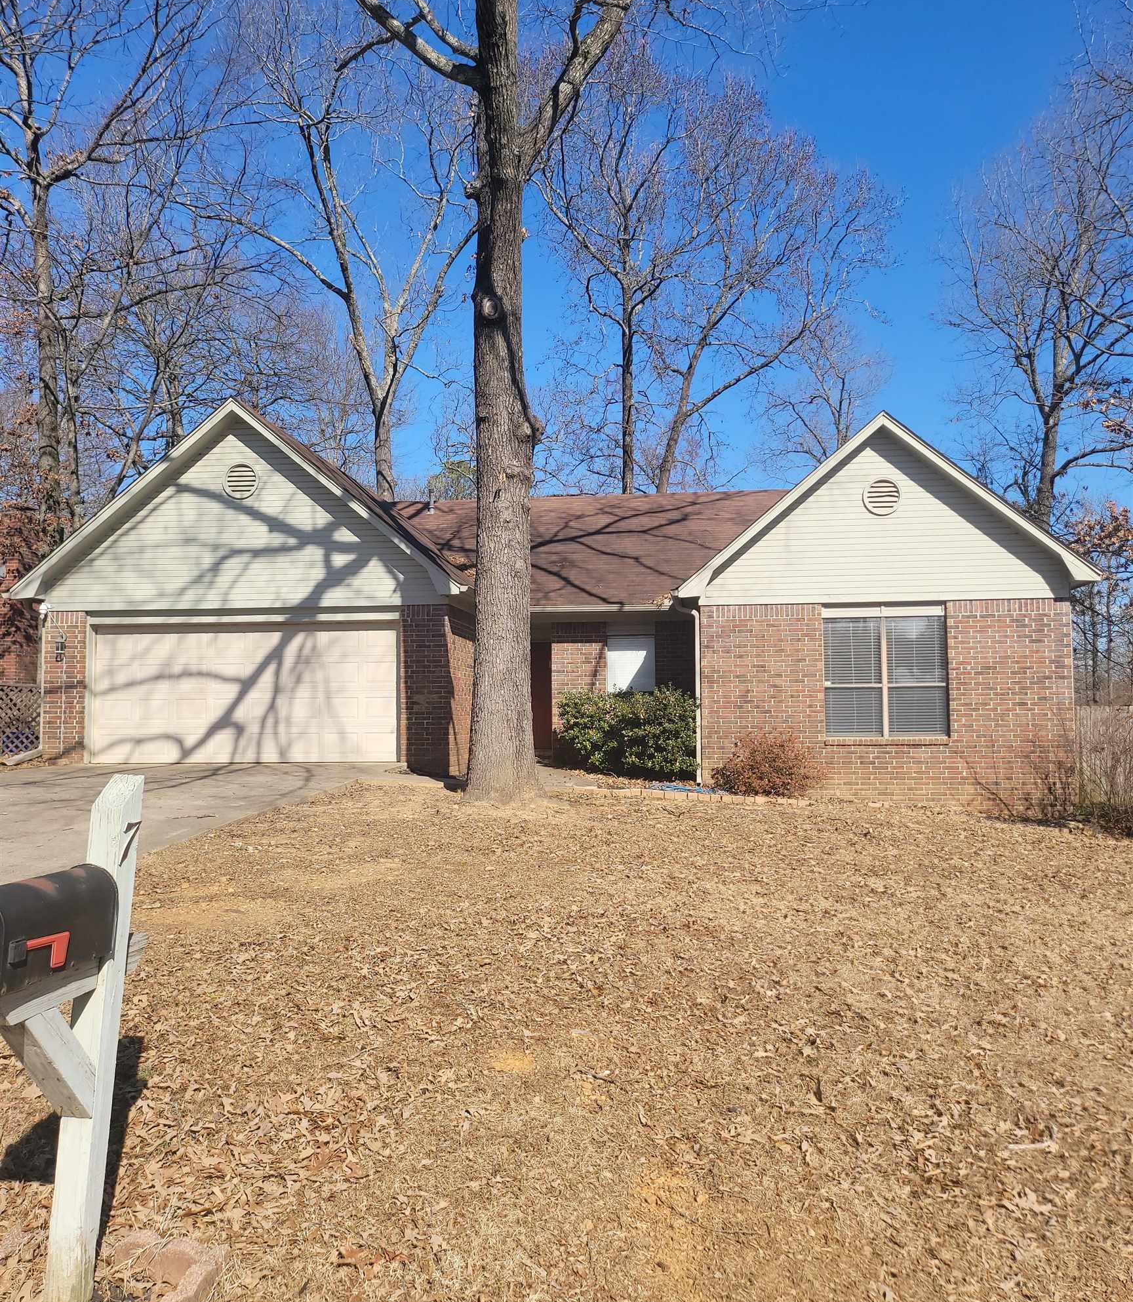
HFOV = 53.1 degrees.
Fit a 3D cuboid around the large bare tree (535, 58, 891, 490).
[{"bbox_3d":[4.931,-8.547,38.188,12.010,23.520,11.410,-1,-3,7],"label":"large bare tree"}]

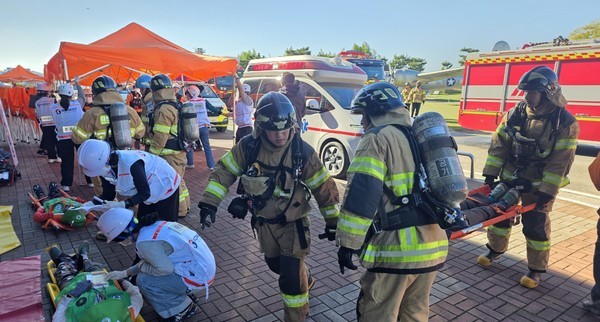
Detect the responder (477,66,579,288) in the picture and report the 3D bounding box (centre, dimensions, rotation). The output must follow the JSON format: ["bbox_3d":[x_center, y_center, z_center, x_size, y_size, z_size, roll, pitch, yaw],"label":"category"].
[{"bbox_3d":[2.061,0.121,3.596,0.570,1.860,0.650,-6,13,-34],"label":"responder"}]

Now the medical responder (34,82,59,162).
[{"bbox_3d":[-5.284,-0.846,8.347,0.450,1.600,0.520,4,11,14],"label":"medical responder"}]

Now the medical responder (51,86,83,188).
[{"bbox_3d":[-3.599,-0.391,6.198,0.550,1.680,0.450,-3,11,-22],"label":"medical responder"}]

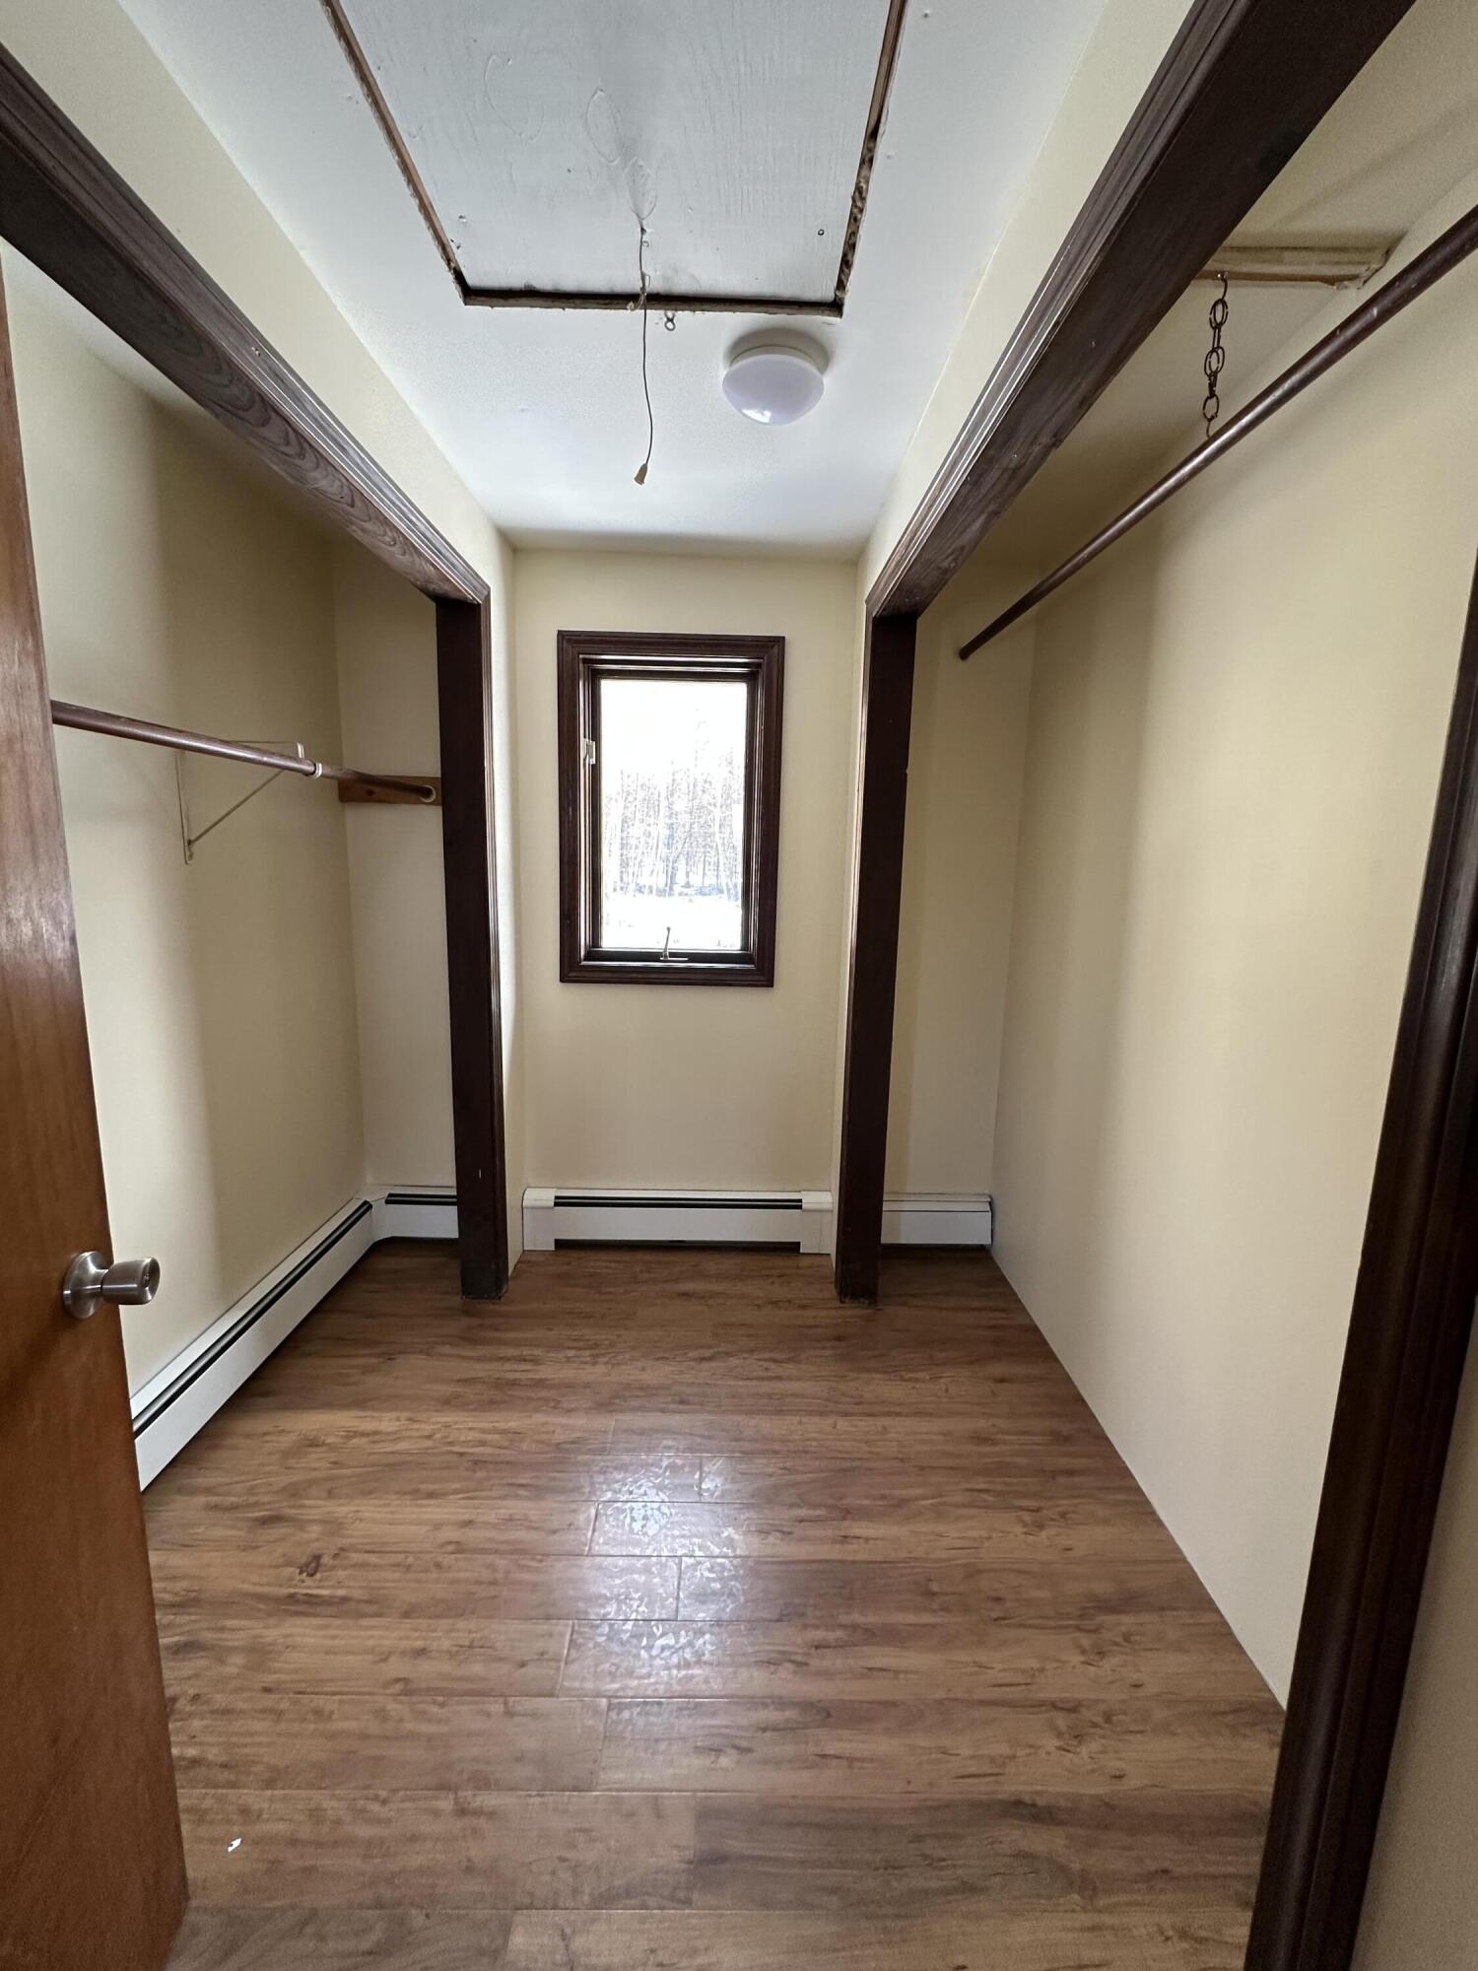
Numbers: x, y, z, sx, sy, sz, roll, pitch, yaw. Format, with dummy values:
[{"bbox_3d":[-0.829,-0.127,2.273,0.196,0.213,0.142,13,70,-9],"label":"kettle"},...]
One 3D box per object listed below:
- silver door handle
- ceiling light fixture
[{"bbox_3d":[-0.672,0.321,0.863,0.063,0.067,0.067,-1,10,-11],"label":"silver door handle"},{"bbox_3d":[0.067,-1.145,1.552,0.197,0.083,0.197,1,9,-1],"label":"ceiling light fixture"}]

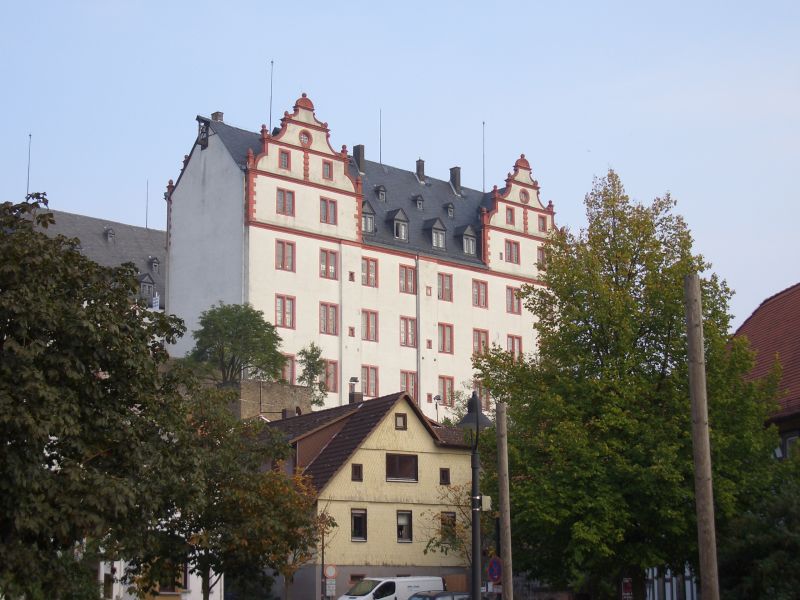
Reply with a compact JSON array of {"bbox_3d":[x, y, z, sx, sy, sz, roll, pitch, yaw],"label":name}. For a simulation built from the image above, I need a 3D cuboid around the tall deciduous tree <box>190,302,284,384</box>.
[{"bbox_3d":[-10.887,2.847,96.000,6.200,5.600,5.900,-1,-12,0],"label":"tall deciduous tree"}]

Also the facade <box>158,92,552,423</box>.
[{"bbox_3d":[-1.565,-1.465,120.279,35.490,24.780,10.920,10,-16,-41],"label":"facade"}]

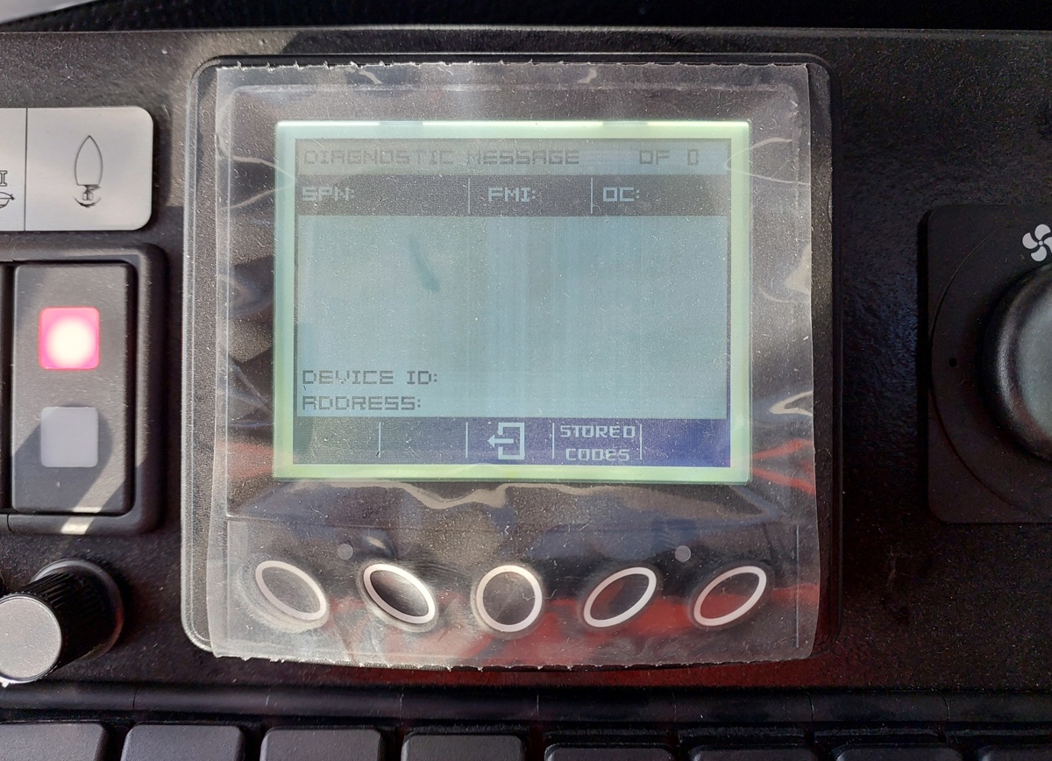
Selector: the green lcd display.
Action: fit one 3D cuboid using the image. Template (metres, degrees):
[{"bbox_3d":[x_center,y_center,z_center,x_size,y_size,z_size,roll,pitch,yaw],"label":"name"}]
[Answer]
[{"bbox_3d":[-0.002,-0.014,0.127,0.085,0.064,0.004,0,-2,0],"label":"green lcd display"}]

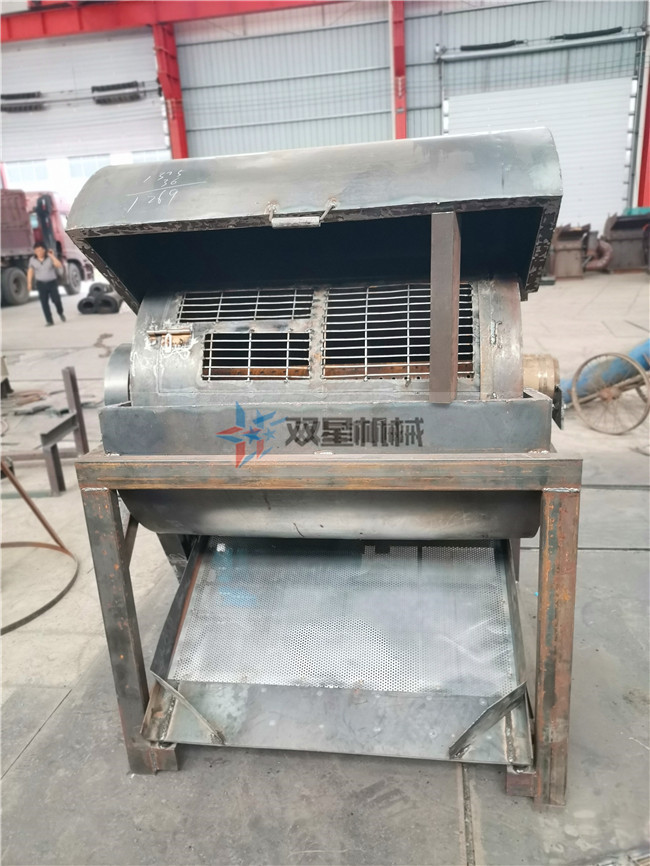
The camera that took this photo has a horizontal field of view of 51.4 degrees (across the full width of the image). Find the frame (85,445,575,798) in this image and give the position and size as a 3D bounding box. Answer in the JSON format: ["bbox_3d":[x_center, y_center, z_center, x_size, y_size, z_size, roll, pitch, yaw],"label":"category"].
[{"bbox_3d":[0.103,0.413,2.620,1.400,1.116,1.309,-1,17,10],"label":"frame"}]

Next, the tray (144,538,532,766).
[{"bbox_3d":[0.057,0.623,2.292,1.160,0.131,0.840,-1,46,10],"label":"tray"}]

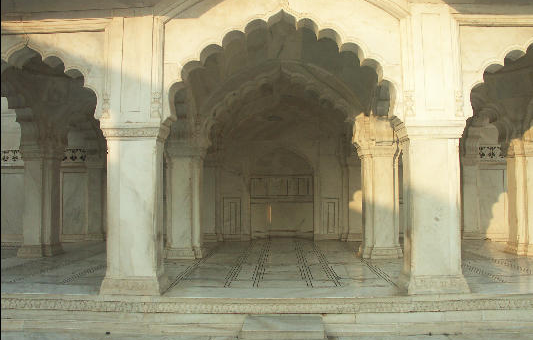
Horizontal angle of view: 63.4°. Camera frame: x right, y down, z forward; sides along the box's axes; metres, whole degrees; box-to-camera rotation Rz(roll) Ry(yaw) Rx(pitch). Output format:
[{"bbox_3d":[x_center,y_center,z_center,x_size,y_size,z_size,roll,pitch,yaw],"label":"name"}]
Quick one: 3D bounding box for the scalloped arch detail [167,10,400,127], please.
[{"bbox_3d":[0.200,-1.206,5.321,2.788,1.400,0.360,0,-3,1],"label":"scalloped arch detail"}]

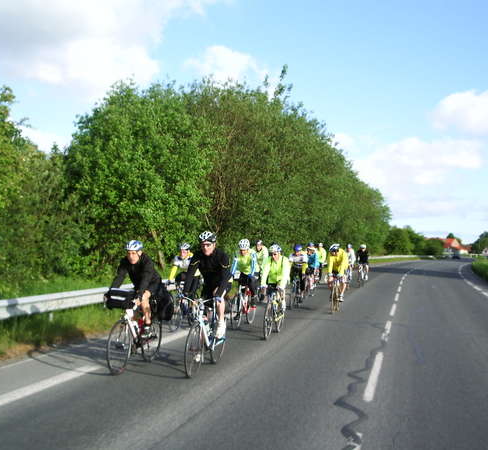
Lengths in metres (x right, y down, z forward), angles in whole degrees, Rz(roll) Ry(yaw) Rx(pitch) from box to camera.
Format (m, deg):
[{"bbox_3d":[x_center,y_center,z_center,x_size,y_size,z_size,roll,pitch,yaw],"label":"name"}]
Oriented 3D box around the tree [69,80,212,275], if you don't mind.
[{"bbox_3d":[-4.521,-2.140,26.500,6.300,8.400,6.200,0,-2,0],"label":"tree"}]

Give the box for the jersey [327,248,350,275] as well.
[{"bbox_3d":[2.358,0.928,15.300,0.530,0.640,0.520,-1,-2,17],"label":"jersey"}]

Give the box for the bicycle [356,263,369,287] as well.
[{"bbox_3d":[5.060,2.142,26.100,0.440,1.000,1.660,-1,-2,16],"label":"bicycle"}]

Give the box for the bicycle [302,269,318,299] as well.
[{"bbox_3d":[2.200,1.926,20.200,0.440,0.990,1.660,-1,-2,15],"label":"bicycle"}]

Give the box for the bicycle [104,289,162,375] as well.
[{"bbox_3d":[-1.430,1.381,8.021,0.470,1.040,1.680,-1,-2,16],"label":"bicycle"}]

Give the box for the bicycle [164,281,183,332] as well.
[{"bbox_3d":[-1.190,1.577,12.040,0.450,0.980,1.660,-1,-2,15],"label":"bicycle"}]

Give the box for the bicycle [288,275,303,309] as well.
[{"bbox_3d":[1.530,1.799,16.900,0.440,0.990,1.660,-1,-2,14],"label":"bicycle"}]

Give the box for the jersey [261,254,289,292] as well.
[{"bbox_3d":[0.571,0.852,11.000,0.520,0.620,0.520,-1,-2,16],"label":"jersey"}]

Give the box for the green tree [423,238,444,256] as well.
[{"bbox_3d":[34.983,4.154,112.000,4.000,3.500,4.000,-1,-2,16],"label":"green tree"}]

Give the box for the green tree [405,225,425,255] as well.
[{"bbox_3d":[23.887,2.312,85.000,4.200,4.800,4.200,-1,-2,15],"label":"green tree"}]

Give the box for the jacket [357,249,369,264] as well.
[{"bbox_3d":[5.100,1.355,26.100,0.520,0.660,0.550,-1,-2,15],"label":"jacket"}]

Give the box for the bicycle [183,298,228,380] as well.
[{"bbox_3d":[-0.500,1.414,7.970,0.450,0.970,1.660,-1,-2,16],"label":"bicycle"}]

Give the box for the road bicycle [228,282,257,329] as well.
[{"bbox_3d":[-0.010,1.635,12.620,0.440,0.980,1.660,-1,-2,17],"label":"road bicycle"}]

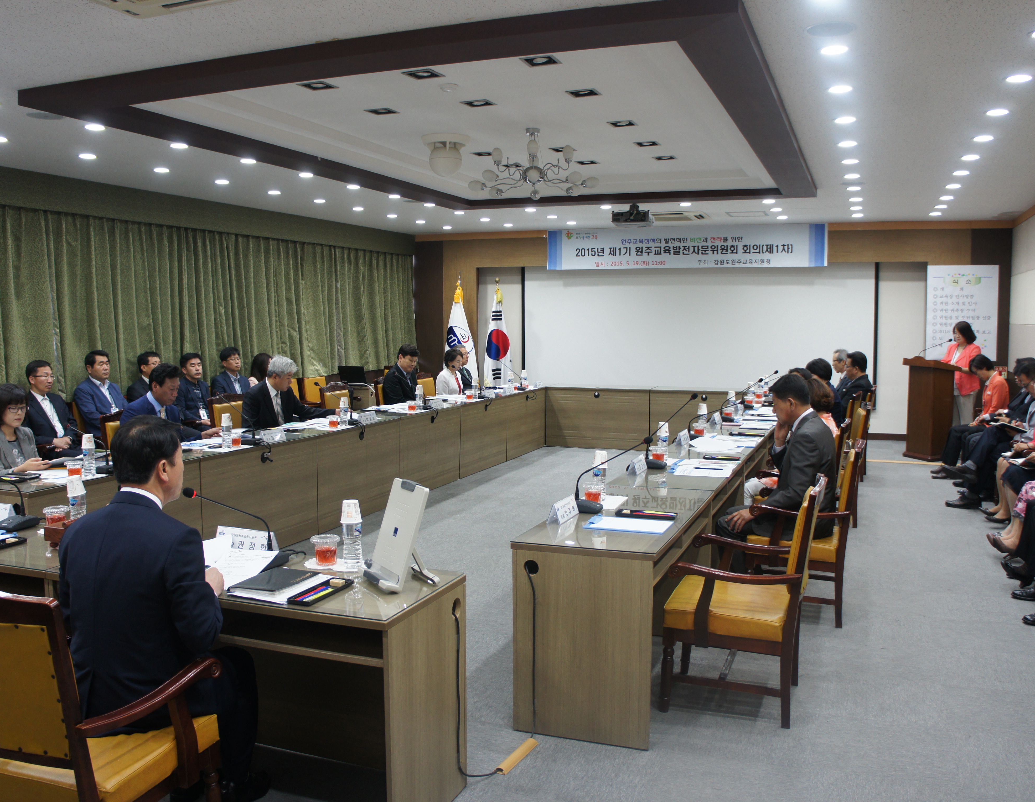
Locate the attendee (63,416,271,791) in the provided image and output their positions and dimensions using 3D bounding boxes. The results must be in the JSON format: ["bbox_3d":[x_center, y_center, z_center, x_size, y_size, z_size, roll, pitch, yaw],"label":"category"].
[{"bbox_3d":[-1.093,0.716,2.785,0.530,1.330,0.770,3,6,29],"label":"attendee"}]

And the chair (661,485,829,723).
[{"bbox_3d":[0.945,0.780,3.746,0.590,0.940,0.520,2,5,21],"label":"chair"}]

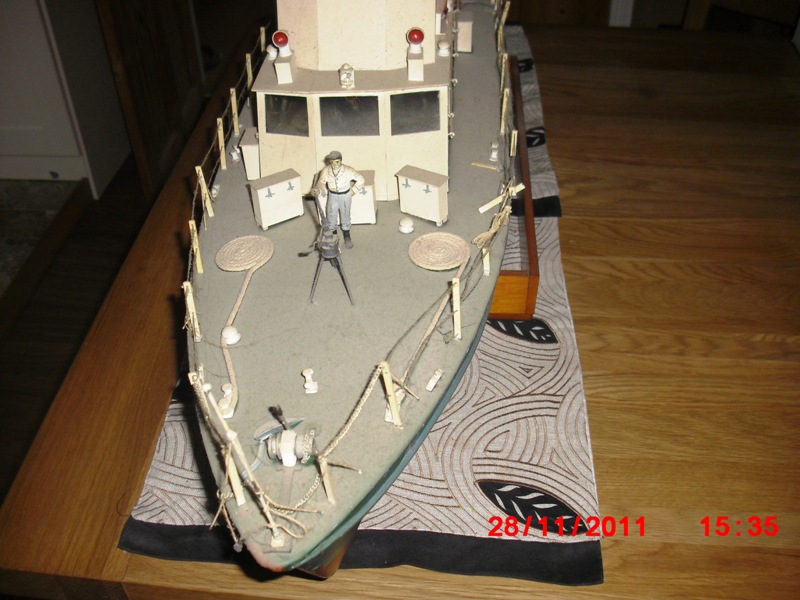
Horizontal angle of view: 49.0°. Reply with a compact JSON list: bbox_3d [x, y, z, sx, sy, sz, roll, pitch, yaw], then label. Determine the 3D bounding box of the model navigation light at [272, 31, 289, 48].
[{"bbox_3d":[-0.087,-0.189,0.638,0.013,0.013,0.011,-1,39,3],"label":"model navigation light"}]

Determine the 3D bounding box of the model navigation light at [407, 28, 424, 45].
[{"bbox_3d":[0.011,-0.192,0.640,0.013,0.013,0.011,2,39,2],"label":"model navigation light"}]

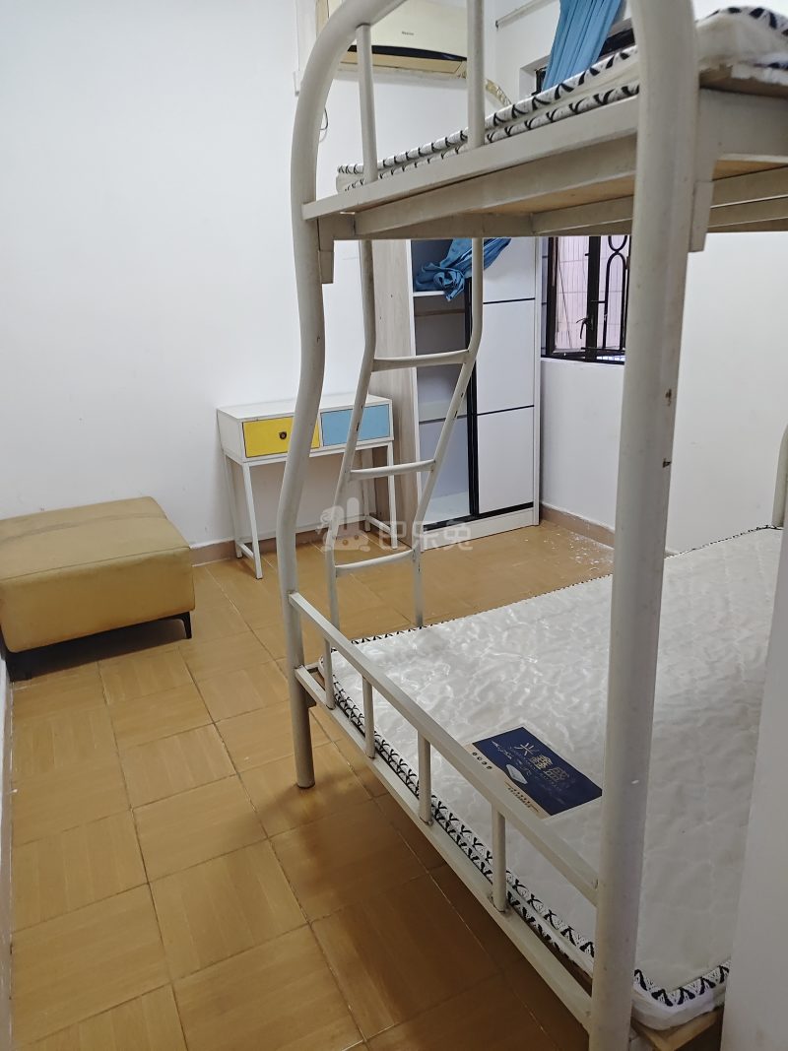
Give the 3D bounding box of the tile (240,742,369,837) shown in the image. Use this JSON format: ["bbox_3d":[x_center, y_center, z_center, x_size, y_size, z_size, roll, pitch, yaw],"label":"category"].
[{"bbox_3d":[-0.259,0.749,2.004,0.298,0.010,0.298,-11,20,-25],"label":"tile"}]

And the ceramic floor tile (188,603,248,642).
[{"bbox_3d":[-0.804,0.441,3.027,0.298,0.010,0.298,-11,20,-25],"label":"ceramic floor tile"}]

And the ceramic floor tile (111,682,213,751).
[{"bbox_3d":[-0.797,0.649,2.386,0.300,0.010,0.300,-11,20,-25],"label":"ceramic floor tile"}]

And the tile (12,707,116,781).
[{"bbox_3d":[-1.061,0.703,2.261,0.294,0.010,0.300,-11,20,-25],"label":"tile"}]

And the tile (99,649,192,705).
[{"bbox_3d":[-0.933,0.574,2.642,0.300,0.010,0.300,-11,20,-25],"label":"tile"}]

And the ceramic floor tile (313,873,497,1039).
[{"bbox_3d":[0.015,0.898,1.486,0.300,0.010,0.300,-11,20,-25],"label":"ceramic floor tile"}]

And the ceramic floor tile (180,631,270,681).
[{"bbox_3d":[-0.668,0.518,2.771,0.298,0.010,0.298,-11,20,-25],"label":"ceramic floor tile"}]

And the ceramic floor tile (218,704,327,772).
[{"bbox_3d":[-0.394,0.671,2.255,0.300,0.010,0.300,-11,20,-25],"label":"ceramic floor tile"}]

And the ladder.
[{"bbox_3d":[0.006,-0.200,1.667,0.299,1.359,0.347,-12,20,-25],"label":"ladder"}]

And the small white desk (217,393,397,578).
[{"bbox_3d":[-0.429,-0.236,3.749,0.815,0.818,0.378,-12,20,-25],"label":"small white desk"}]

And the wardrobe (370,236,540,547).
[{"bbox_3d":[0.355,-0.882,3.906,0.800,1.872,0.495,-12,20,-25],"label":"wardrobe"}]

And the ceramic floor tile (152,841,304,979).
[{"bbox_3d":[-0.389,0.880,1.622,0.298,0.010,0.298,-11,20,-25],"label":"ceramic floor tile"}]

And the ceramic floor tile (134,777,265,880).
[{"bbox_3d":[-0.526,0.803,1.878,0.298,0.010,0.298,-11,20,-25],"label":"ceramic floor tile"}]

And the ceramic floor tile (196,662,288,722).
[{"bbox_3d":[-0.531,0.595,2.515,0.298,0.010,0.298,-11,20,-25],"label":"ceramic floor tile"}]

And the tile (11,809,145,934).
[{"bbox_3d":[-0.788,0.854,1.749,0.291,0.010,0.300,-11,20,-25],"label":"tile"}]

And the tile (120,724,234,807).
[{"bbox_3d":[-0.662,0.726,2.134,0.298,0.010,0.298,-11,20,-25],"label":"tile"}]

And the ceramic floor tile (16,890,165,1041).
[{"bbox_3d":[-0.651,0.929,1.493,0.289,0.010,0.300,-11,20,-25],"label":"ceramic floor tile"}]

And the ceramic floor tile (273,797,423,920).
[{"bbox_3d":[-0.122,0.826,1.748,0.298,0.010,0.298,-11,20,-25],"label":"ceramic floor tile"}]

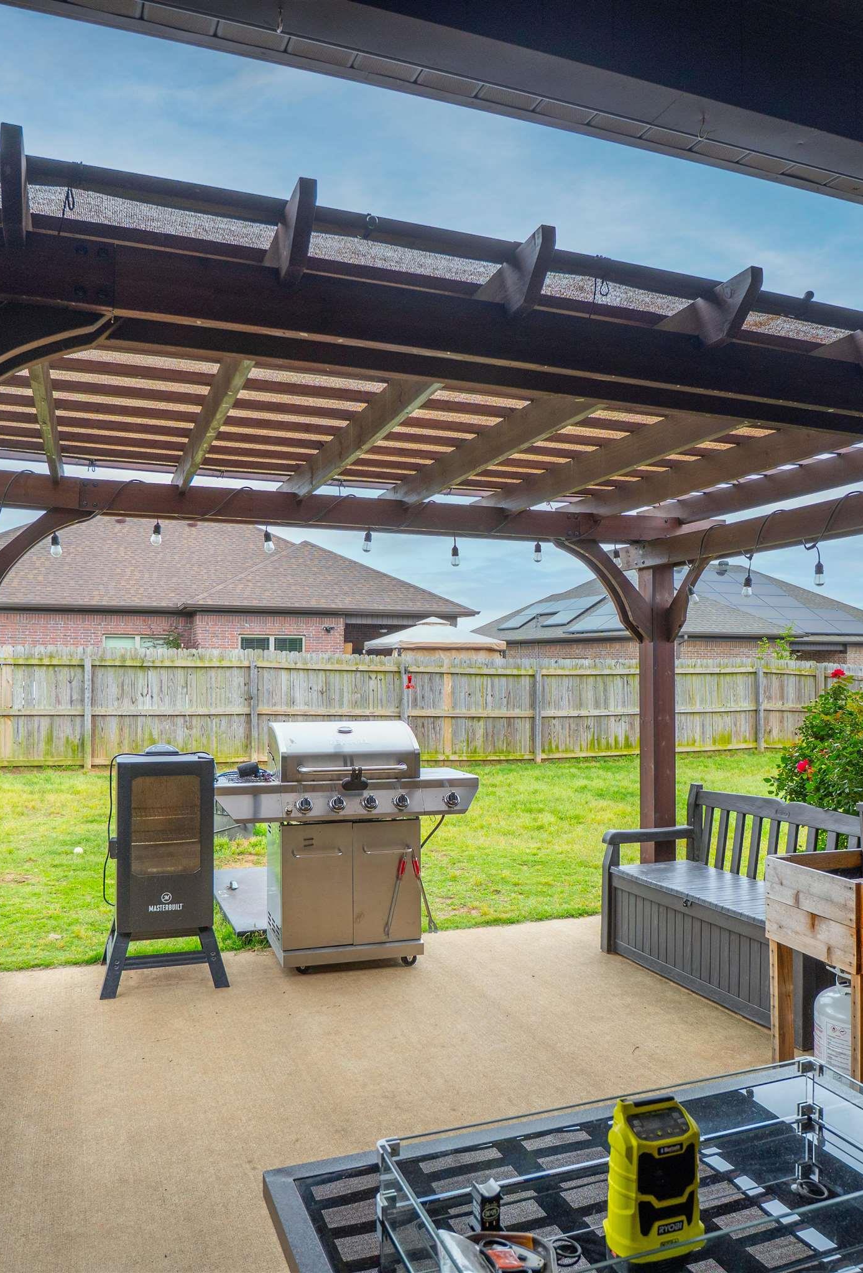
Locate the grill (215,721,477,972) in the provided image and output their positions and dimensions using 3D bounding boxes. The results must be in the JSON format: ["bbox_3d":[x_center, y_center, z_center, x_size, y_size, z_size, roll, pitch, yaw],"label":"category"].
[{"bbox_3d":[-0.428,1.030,4.279,1.270,1.185,0.580,0,-1,-12],"label":"grill"}]

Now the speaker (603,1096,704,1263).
[{"bbox_3d":[0.360,0.869,1.396,0.135,0.225,0.115,0,-1,-16],"label":"speaker"}]

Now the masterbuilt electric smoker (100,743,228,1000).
[{"bbox_3d":[-1.264,1.072,4.077,0.540,1.090,0.470,0,-1,-15],"label":"masterbuilt electric smoker"}]

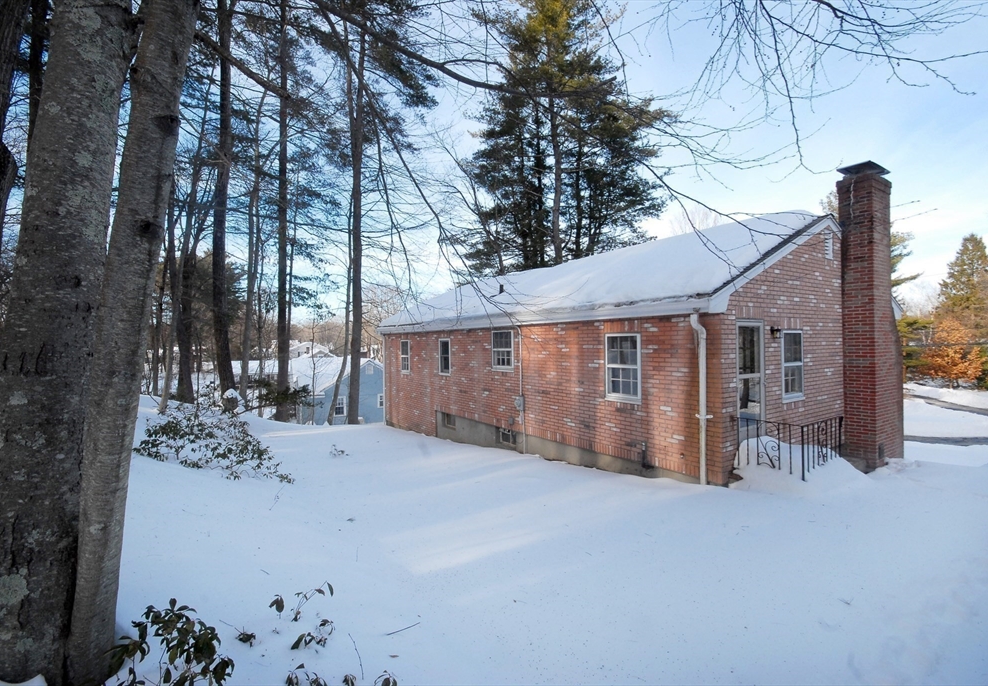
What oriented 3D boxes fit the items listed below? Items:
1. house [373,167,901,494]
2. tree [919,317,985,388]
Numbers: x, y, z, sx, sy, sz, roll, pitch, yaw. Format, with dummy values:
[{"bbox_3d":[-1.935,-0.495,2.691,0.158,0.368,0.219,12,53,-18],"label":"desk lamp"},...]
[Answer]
[{"bbox_3d":[2.594,-0.516,13.029,8.000,6.150,13.450,-1,0,-35],"label":"house"},{"bbox_3d":[23.020,0.453,21.500,2.400,3.500,2.400,-1,0,-43],"label":"tree"}]

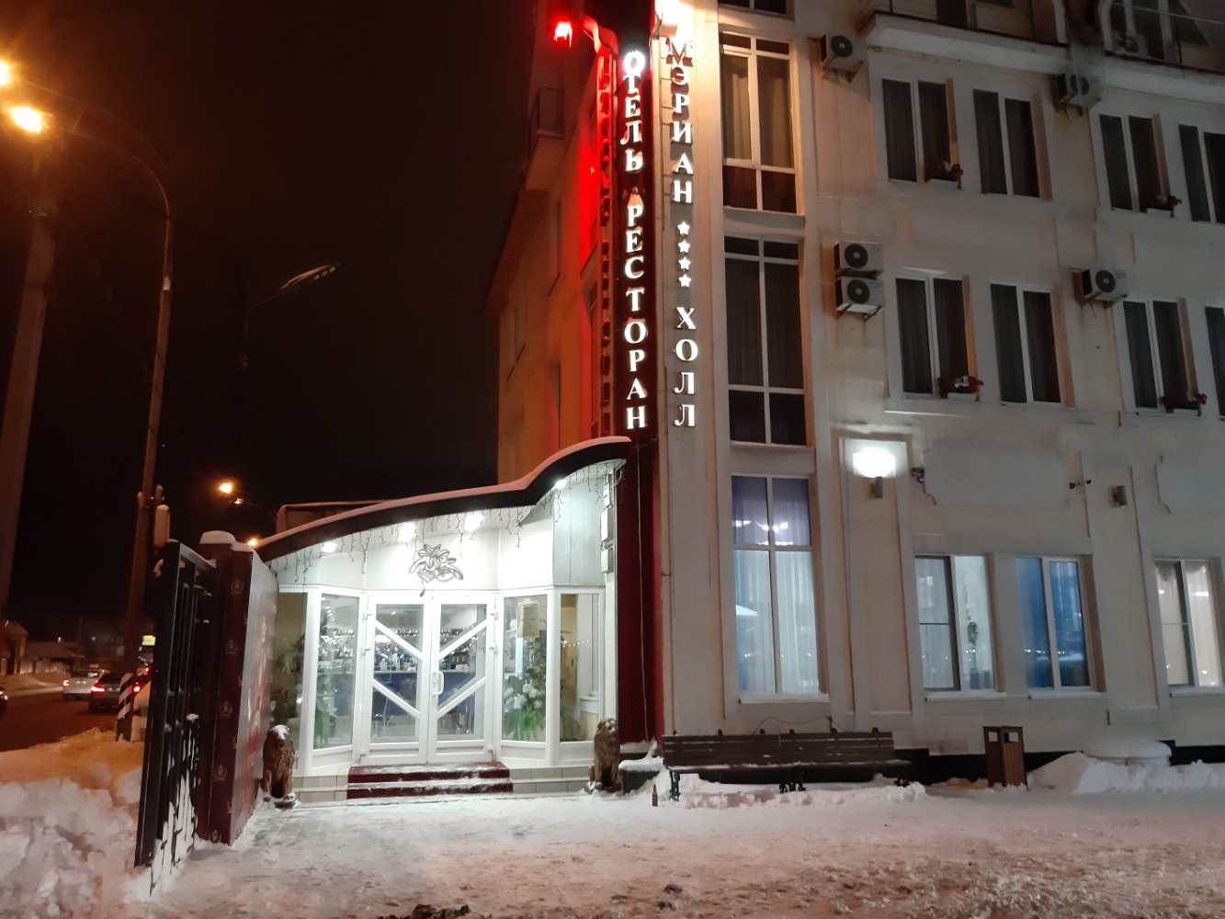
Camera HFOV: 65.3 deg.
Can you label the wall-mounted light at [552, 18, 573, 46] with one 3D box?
[{"bbox_3d":[-0.747,-6.449,14.430,0.310,0.370,0.260,-1,-12,5],"label":"wall-mounted light"}]

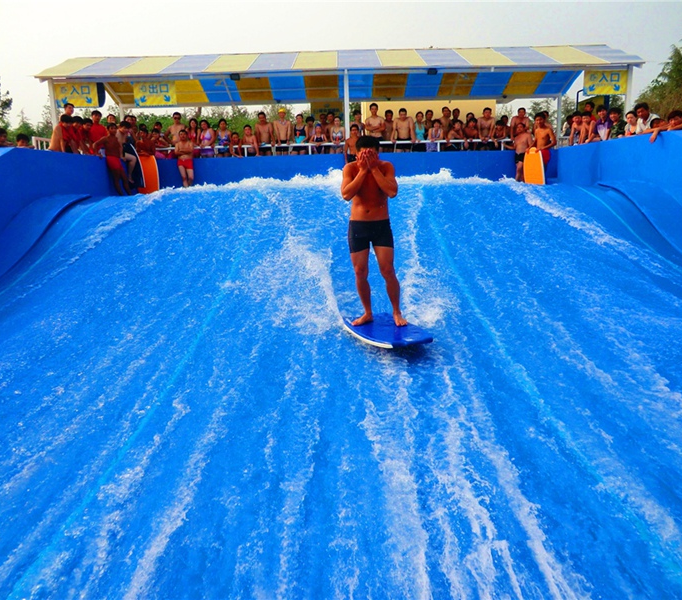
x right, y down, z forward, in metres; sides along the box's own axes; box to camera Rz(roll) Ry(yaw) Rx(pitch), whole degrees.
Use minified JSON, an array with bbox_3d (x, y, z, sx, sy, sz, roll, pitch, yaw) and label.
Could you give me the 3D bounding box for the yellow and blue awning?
[{"bbox_3d":[-0.065,-5.918,14.440,13.650,1.027,4.456,-1,11,1],"label":"yellow and blue awning"}]

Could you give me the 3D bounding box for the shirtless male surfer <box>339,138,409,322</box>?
[{"bbox_3d":[0.308,-0.622,5.055,0.570,1.680,0.420,0,11,6],"label":"shirtless male surfer"}]

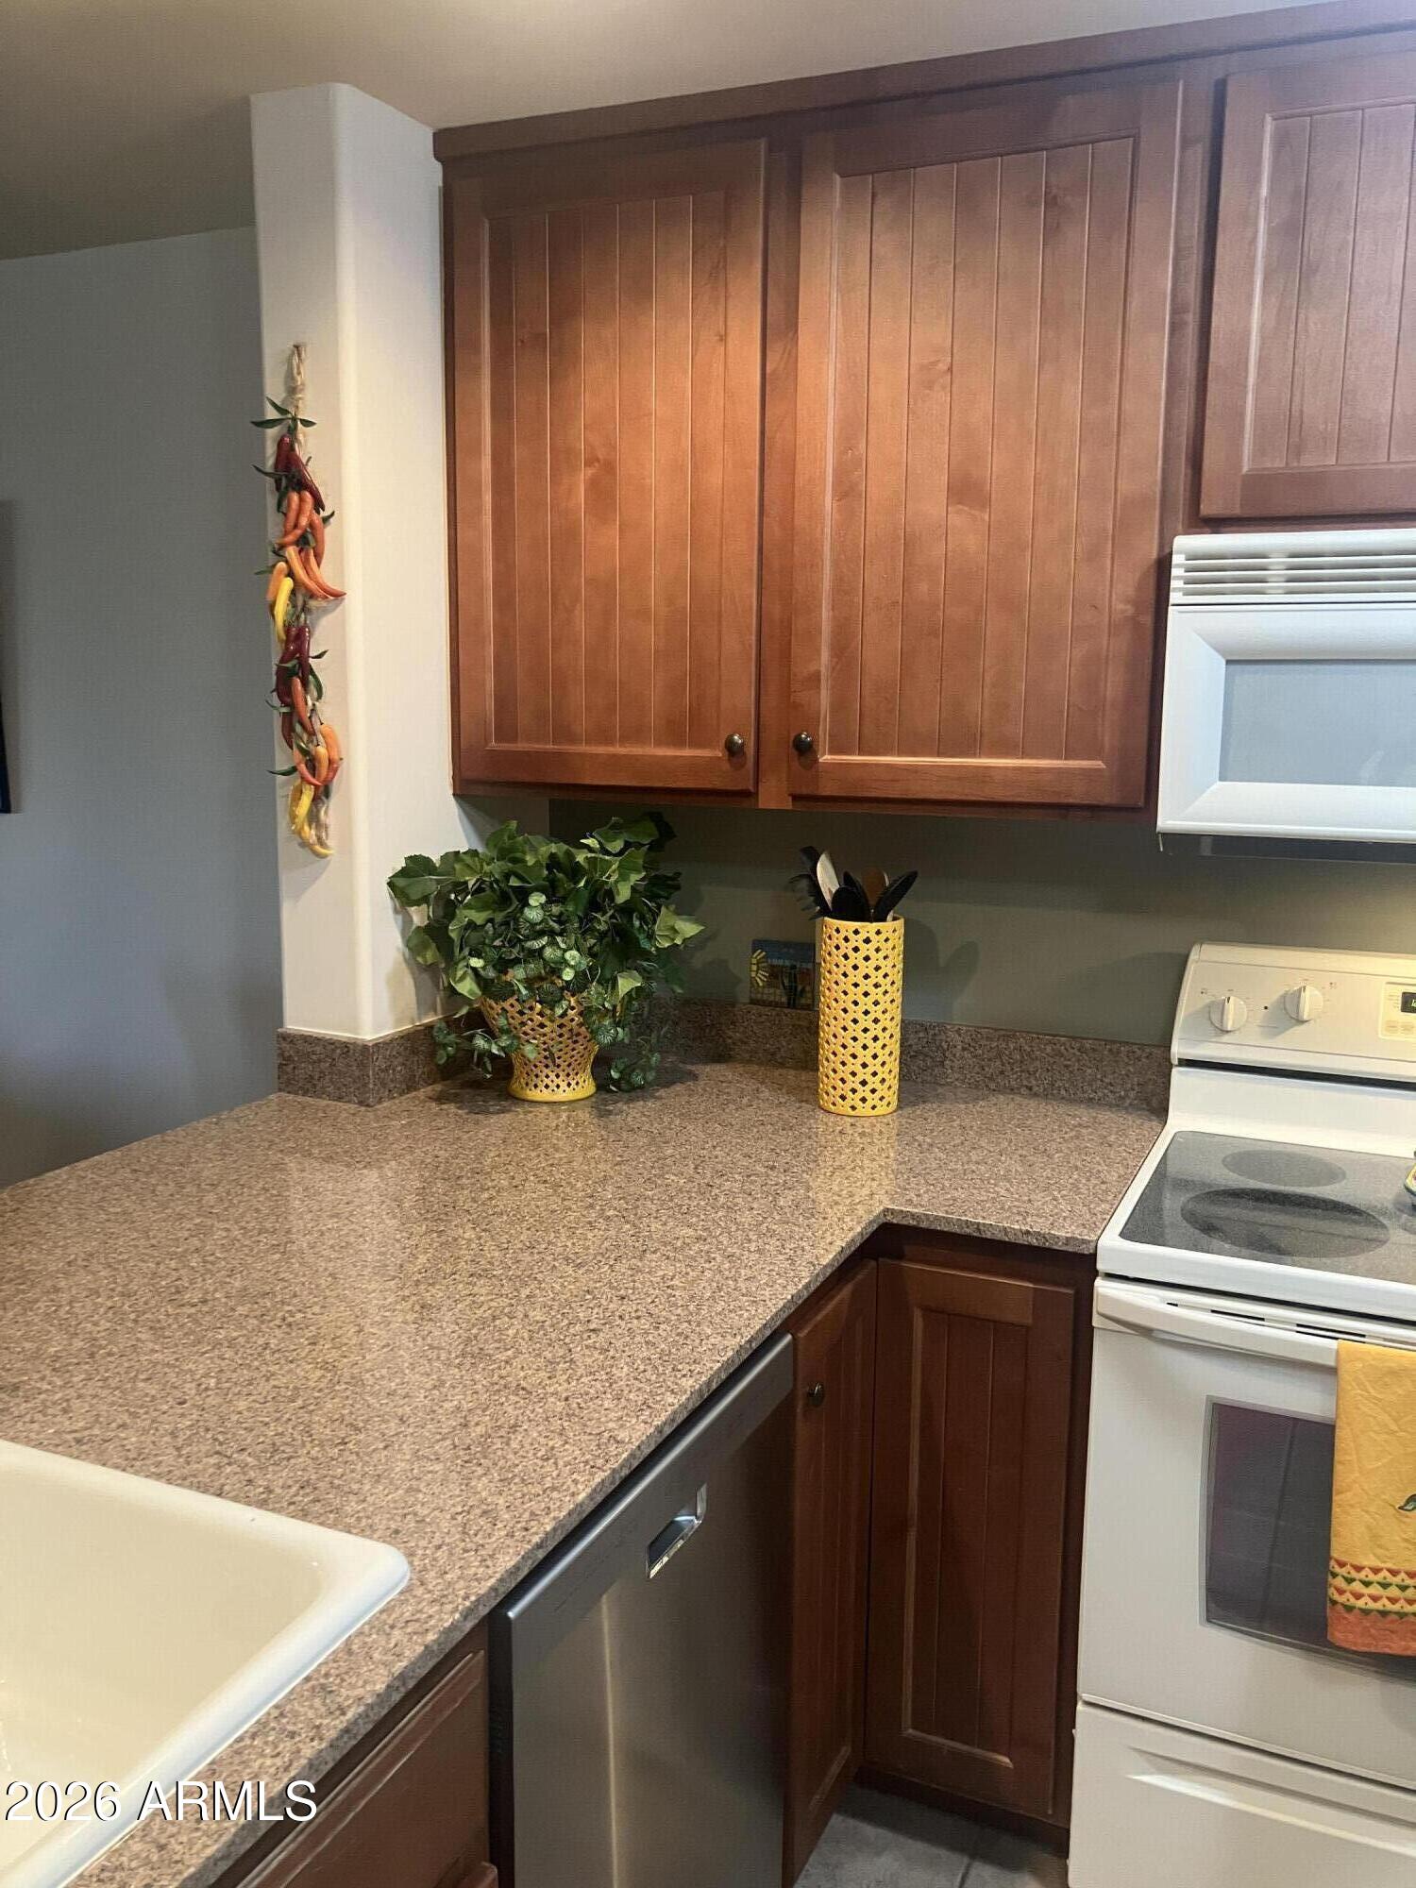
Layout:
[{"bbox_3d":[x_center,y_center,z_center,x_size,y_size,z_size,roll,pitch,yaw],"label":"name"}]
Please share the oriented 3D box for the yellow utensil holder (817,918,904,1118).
[{"bbox_3d":[0.233,0.110,2.328,0.125,0.284,0.125,1,9,0],"label":"yellow utensil holder"}]

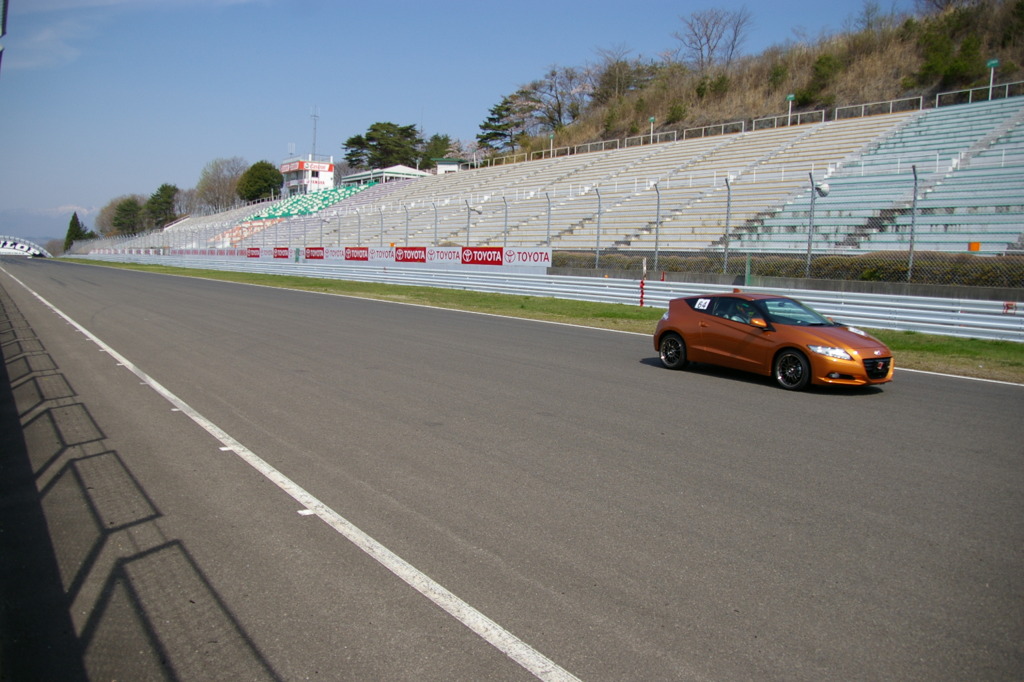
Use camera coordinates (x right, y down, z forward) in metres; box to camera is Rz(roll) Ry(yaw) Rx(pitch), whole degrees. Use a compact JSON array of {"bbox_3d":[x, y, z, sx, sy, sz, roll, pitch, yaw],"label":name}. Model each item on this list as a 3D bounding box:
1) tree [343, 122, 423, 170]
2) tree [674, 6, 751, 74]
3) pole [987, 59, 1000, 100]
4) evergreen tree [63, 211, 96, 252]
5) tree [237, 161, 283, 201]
[{"bbox_3d":[-24.115,-33.576,143.191,15.000,14.000,13.000,0,7,-9],"label":"tree"},{"bbox_3d":[23.104,-34.175,88.721,8.800,8.600,8.000,2,7,14],"label":"tree"},{"bbox_3d":[27.484,-14.912,44.093,0.250,2.450,0.600,-4,8,-35],"label":"pole"},{"bbox_3d":[-138.960,-34.753,246.142,9.300,14.000,8.800,-3,7,-29],"label":"evergreen tree"},{"bbox_3d":[-58.014,-36.040,176.764,11.200,10.600,10.800,-1,7,-18],"label":"tree"}]

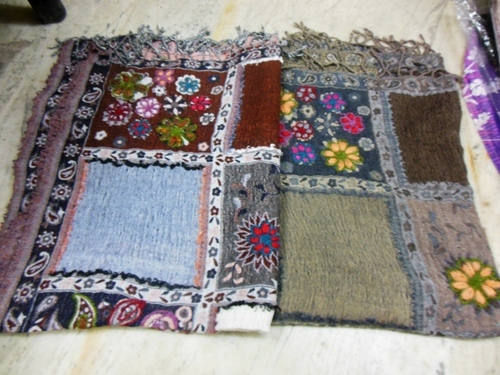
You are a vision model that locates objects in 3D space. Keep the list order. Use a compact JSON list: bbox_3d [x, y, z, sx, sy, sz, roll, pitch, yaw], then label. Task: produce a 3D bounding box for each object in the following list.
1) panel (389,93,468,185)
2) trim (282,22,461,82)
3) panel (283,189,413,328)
[{"bbox_3d":[0.335,-0.097,0.661,0.136,0.012,0.214,3,61,1],"label":"panel"},{"bbox_3d":[0.250,-0.286,0.770,0.356,0.020,0.159,4,61,2],"label":"trim"},{"bbox_3d":[0.137,0.101,0.551,0.185,0.012,0.206,3,61,1],"label":"panel"}]

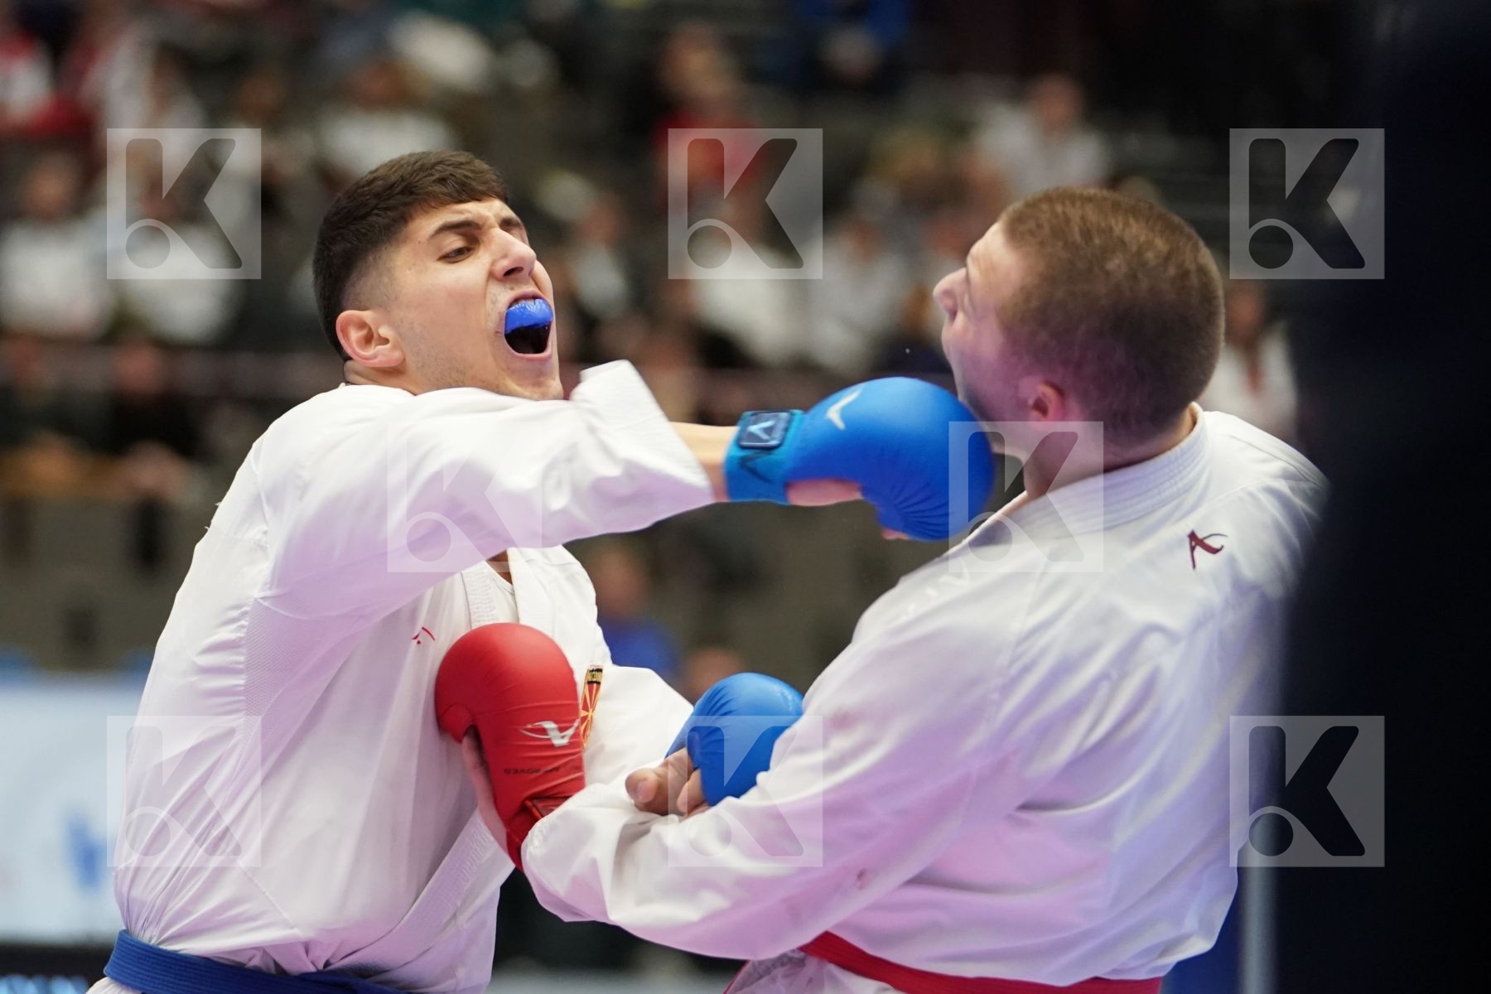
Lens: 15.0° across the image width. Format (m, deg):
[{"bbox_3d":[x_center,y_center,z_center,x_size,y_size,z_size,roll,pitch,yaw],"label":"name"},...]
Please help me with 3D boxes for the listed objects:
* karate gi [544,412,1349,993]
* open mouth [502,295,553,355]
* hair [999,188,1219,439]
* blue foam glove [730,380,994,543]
[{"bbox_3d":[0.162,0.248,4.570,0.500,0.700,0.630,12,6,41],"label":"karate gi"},{"bbox_3d":[-0.175,-0.137,4.559,0.052,0.051,0.030,-9,-8,-40],"label":"open mouth"},{"bbox_3d":[0.293,-0.144,4.550,0.192,0.205,0.168,25,30,35],"label":"hair"},{"bbox_3d":[0.092,-0.030,4.560,0.212,0.132,0.120,-2,12,-8],"label":"blue foam glove"}]

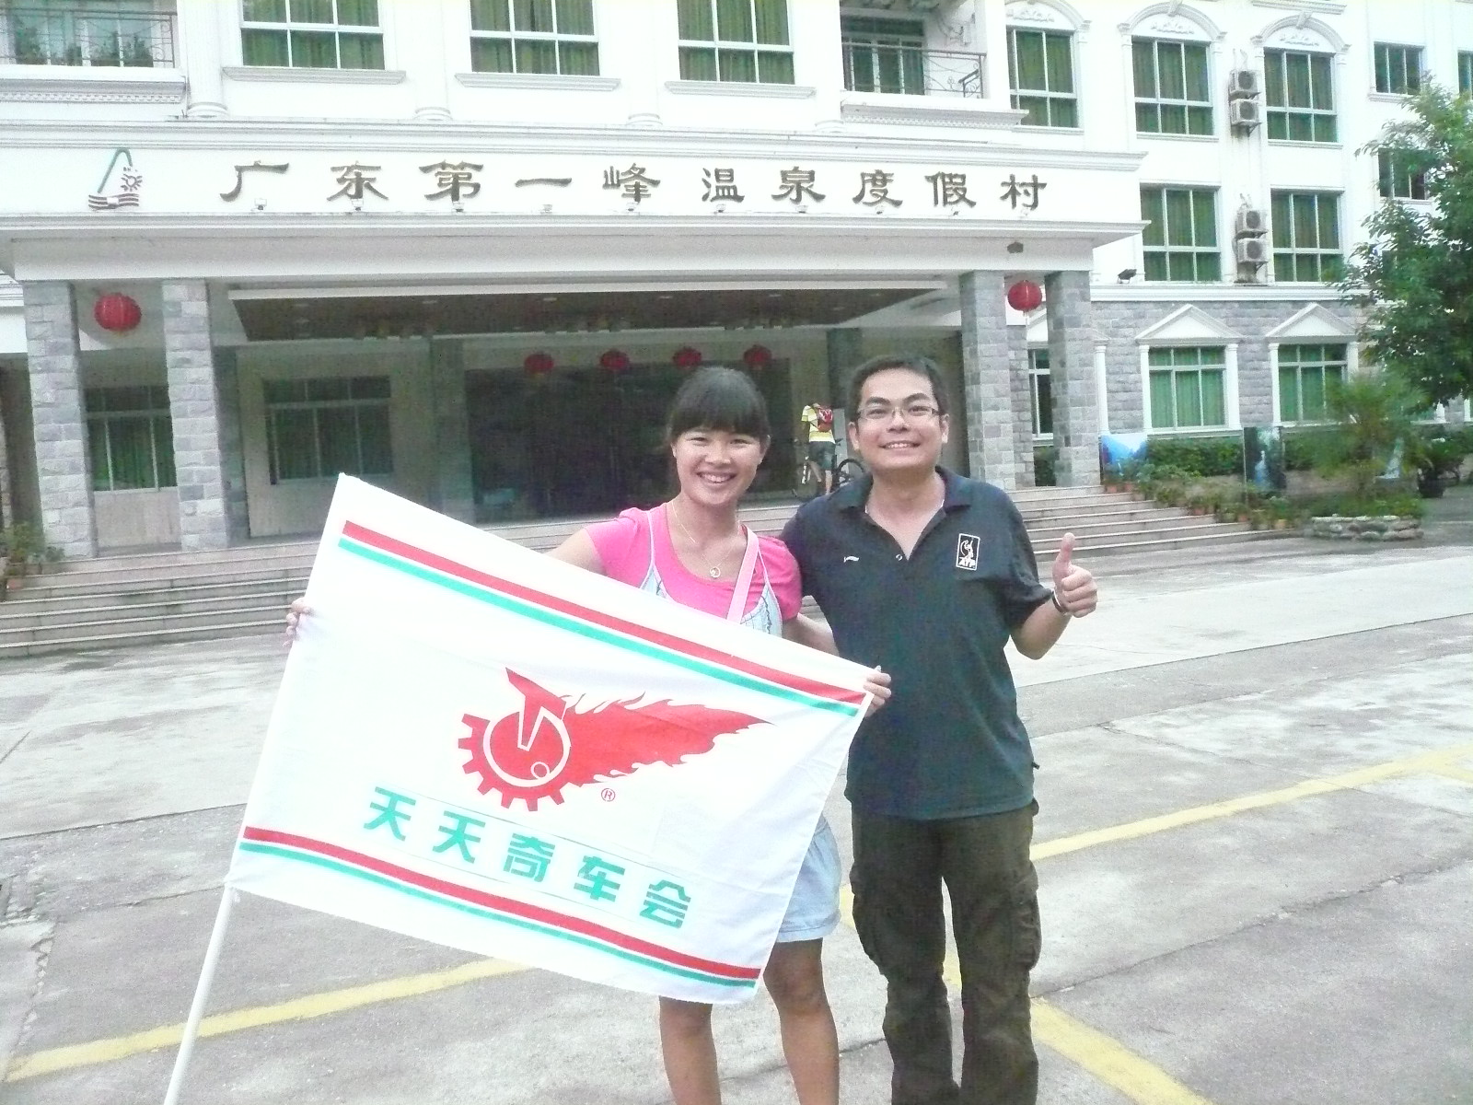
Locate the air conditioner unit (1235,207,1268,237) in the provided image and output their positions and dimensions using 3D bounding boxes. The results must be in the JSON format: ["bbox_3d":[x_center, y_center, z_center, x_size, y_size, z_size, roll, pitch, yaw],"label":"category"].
[{"bbox_3d":[11.848,-7.617,27.383,0.740,0.530,0.290,-5,4,-19],"label":"air conditioner unit"}]

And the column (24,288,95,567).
[{"bbox_3d":[-8.270,-1.588,14.601,0.541,3.500,0.448,-5,4,-19],"label":"column"}]

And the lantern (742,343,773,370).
[{"bbox_3d":[0.437,-3.941,24.044,0.580,0.480,0.580,-4,3,0],"label":"lantern"}]

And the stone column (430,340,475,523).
[{"bbox_3d":[-5.388,-2.251,22.602,0.566,3.434,0.550,-5,3,-19],"label":"stone column"}]

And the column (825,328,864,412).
[{"bbox_3d":[2.215,-2.887,24.134,0.541,3.500,0.448,-5,4,-19],"label":"column"}]

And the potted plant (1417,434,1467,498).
[{"bbox_3d":[16.550,-2.013,27.977,1.080,1.513,1.080,-5,4,-19],"label":"potted plant"}]

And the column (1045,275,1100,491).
[{"bbox_3d":[5.470,-2.786,19.355,0.541,3.500,0.448,-5,4,-19],"label":"column"}]

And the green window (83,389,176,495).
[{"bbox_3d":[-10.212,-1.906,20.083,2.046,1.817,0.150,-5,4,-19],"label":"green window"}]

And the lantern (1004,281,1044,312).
[{"bbox_3d":[4.600,-4.077,19.014,0.551,0.514,0.551,-5,4,-19],"label":"lantern"}]

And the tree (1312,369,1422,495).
[{"bbox_3d":[9.791,-1.797,18.516,1.580,2.074,1.550,-5,4,-19],"label":"tree"}]

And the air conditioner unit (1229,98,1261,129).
[{"bbox_3d":[12.170,-10.488,28.521,0.732,0.506,0.300,-5,3,-19],"label":"air conditioner unit"}]

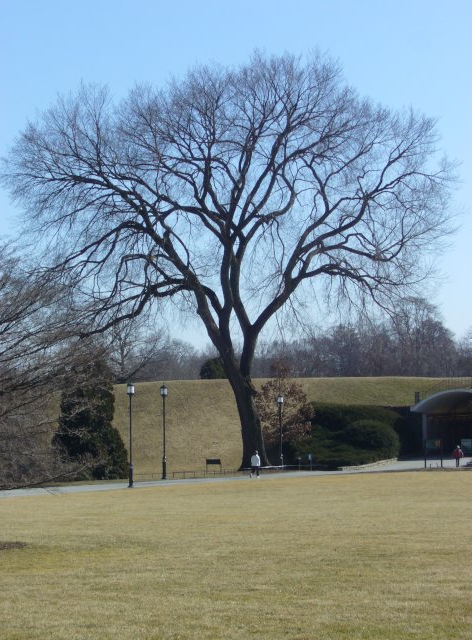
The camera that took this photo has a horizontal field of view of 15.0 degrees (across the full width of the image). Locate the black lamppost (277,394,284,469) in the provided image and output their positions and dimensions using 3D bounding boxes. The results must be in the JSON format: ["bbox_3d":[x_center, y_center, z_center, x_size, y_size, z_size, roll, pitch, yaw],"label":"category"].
[{"bbox_3d":[3.176,7.883,126.000,0.440,5.330,0.440,0,-3,0],"label":"black lamppost"}]

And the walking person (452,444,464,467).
[{"bbox_3d":[16.997,10.404,137.000,0.650,1.680,0.420,-1,-3,9],"label":"walking person"}]

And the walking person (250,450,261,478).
[{"bbox_3d":[1.186,8.684,108.000,0.600,1.730,0.550,3,-5,-44],"label":"walking person"}]

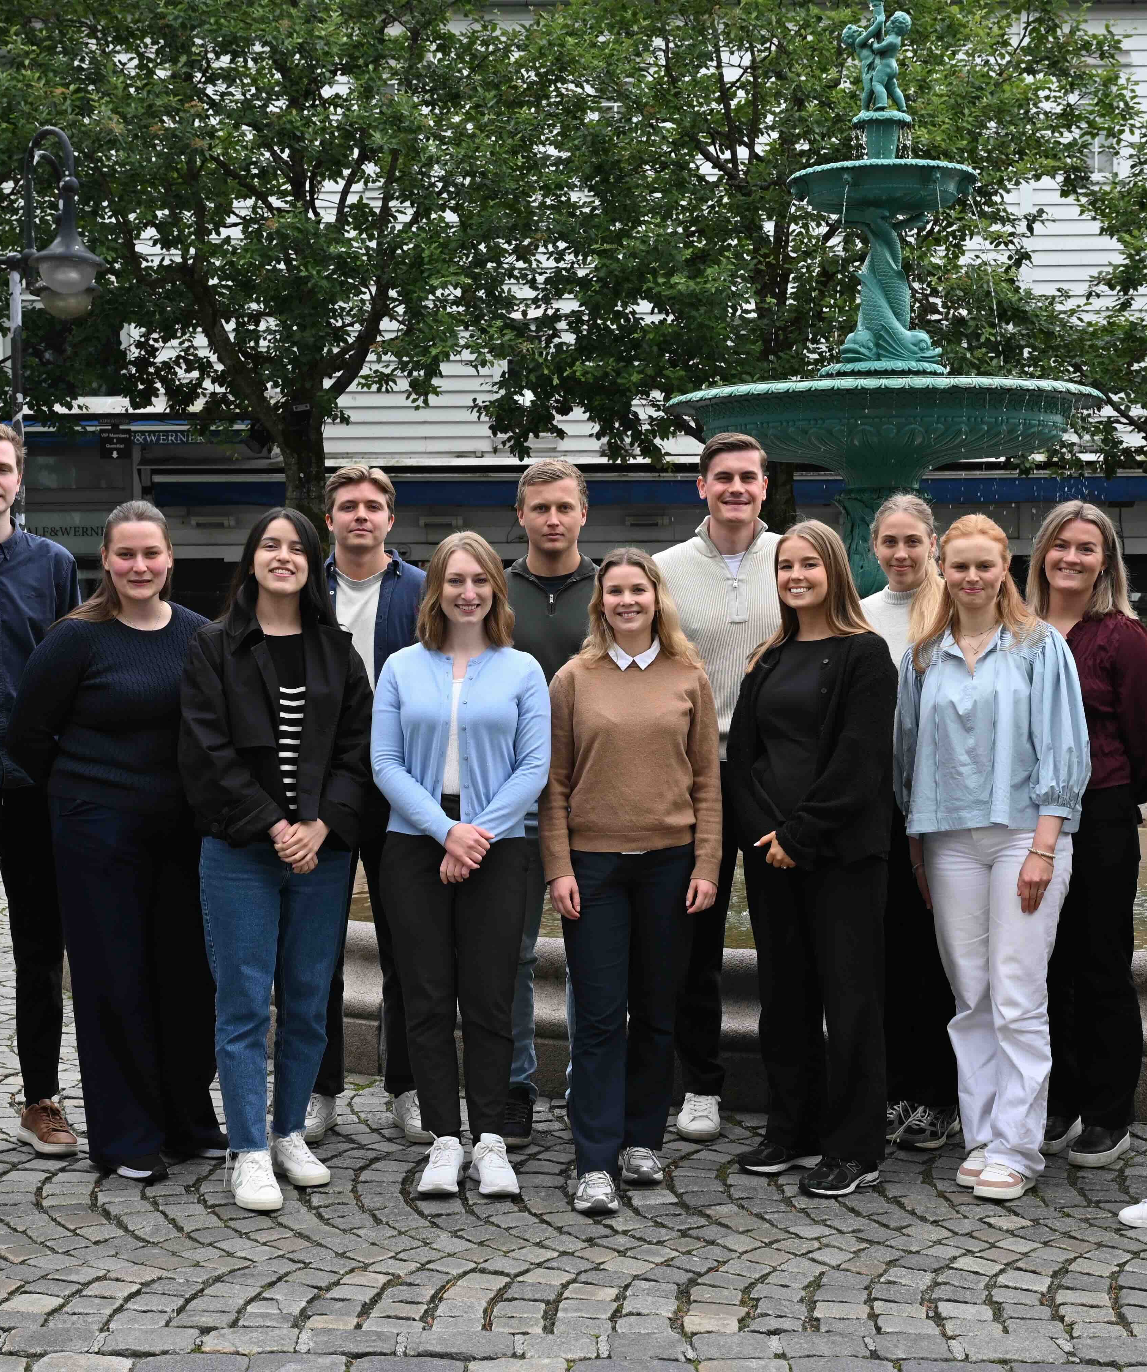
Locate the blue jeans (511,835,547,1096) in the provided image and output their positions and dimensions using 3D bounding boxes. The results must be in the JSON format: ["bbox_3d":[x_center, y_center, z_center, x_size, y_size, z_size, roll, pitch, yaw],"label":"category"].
[{"bbox_3d":[-0.053,0.739,5.980,0.400,0.785,0.270,-1,3,0],"label":"blue jeans"}]

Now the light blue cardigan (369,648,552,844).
[{"bbox_3d":[-0.285,0.144,5.550,0.450,0.520,0.310,0,2,0],"label":"light blue cardigan"}]

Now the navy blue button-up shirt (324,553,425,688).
[{"bbox_3d":[-0.588,-0.011,6.000,0.471,0.722,0.290,-1,3,-5],"label":"navy blue button-up shirt"}]

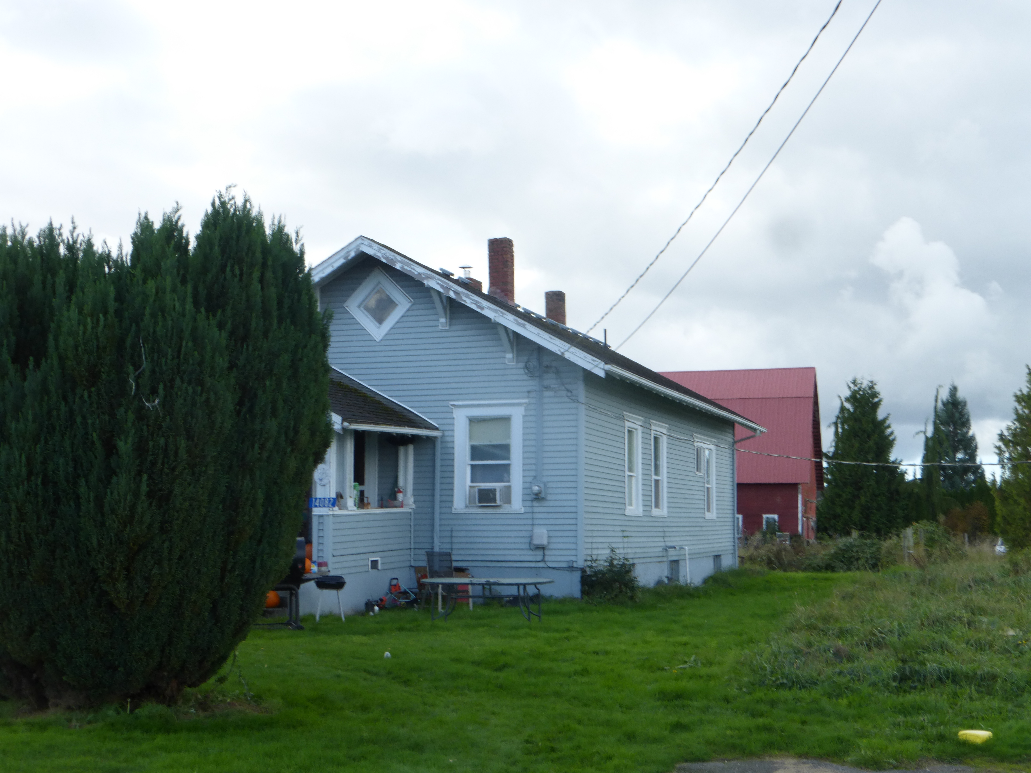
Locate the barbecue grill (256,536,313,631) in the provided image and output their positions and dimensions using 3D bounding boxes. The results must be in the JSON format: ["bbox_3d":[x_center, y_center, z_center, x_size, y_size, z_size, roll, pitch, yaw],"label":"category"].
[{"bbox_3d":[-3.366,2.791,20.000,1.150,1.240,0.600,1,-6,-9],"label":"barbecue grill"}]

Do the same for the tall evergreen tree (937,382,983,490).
[{"bbox_3d":[28.298,5.264,90.409,3.600,10.956,3.600,0,-6,0],"label":"tall evergreen tree"}]

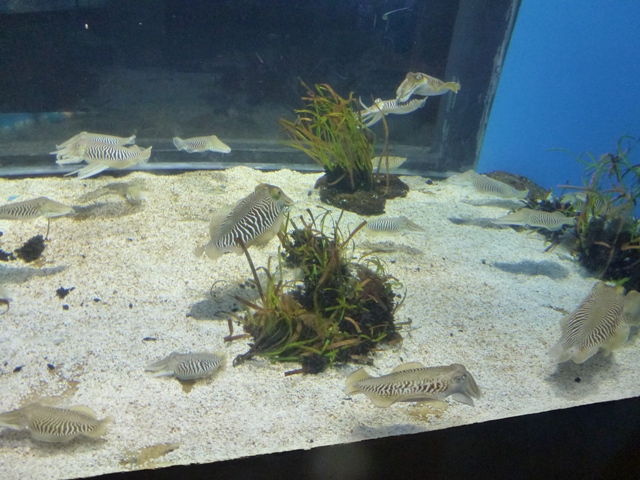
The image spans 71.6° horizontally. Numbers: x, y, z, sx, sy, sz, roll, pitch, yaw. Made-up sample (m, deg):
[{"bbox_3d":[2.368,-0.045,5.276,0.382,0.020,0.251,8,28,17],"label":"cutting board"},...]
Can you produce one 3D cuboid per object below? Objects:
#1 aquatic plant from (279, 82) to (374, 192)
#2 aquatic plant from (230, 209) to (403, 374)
[{"bbox_3d":[0.020,-0.280,1.220,0.250,0.260,0.200,0,34,0],"label":"aquatic plant"},{"bbox_3d":[-0.004,0.090,0.850,0.310,0.170,0.260,0,34,0],"label":"aquatic plant"}]

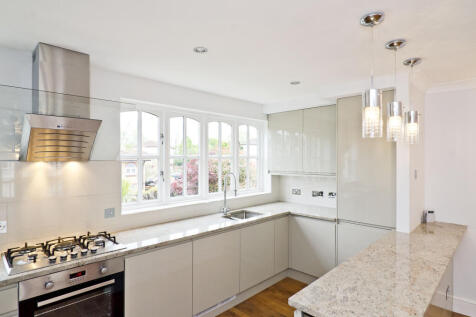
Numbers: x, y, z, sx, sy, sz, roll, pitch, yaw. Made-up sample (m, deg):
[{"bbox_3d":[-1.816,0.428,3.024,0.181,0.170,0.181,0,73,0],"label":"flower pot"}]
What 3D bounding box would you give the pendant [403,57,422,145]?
[{"bbox_3d":[1.496,-0.474,2.159,0.130,0.723,0.130,0,0,-43],"label":"pendant"}]

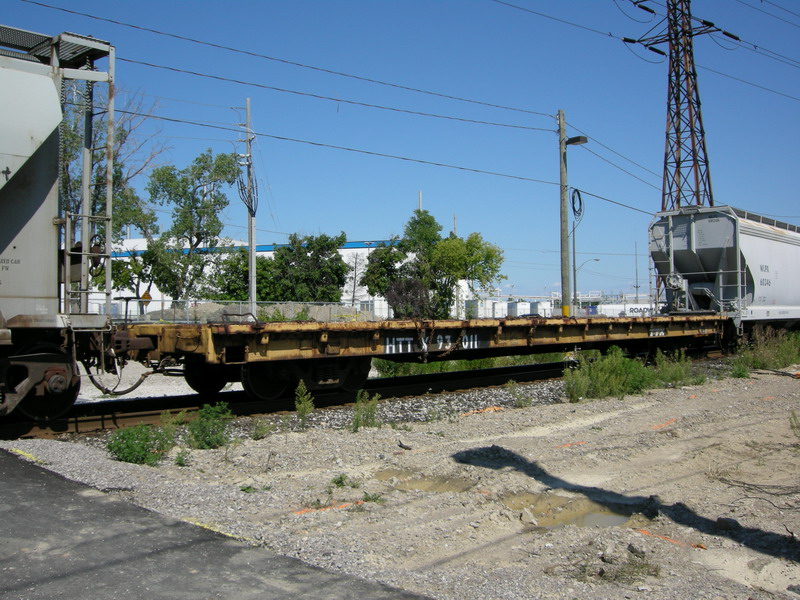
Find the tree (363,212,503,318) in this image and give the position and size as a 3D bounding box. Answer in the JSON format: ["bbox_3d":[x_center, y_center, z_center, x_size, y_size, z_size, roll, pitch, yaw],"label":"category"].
[{"bbox_3d":[2.171,-1.606,53.920,9.216,8.407,8.000,-1,-1,0],"label":"tree"}]

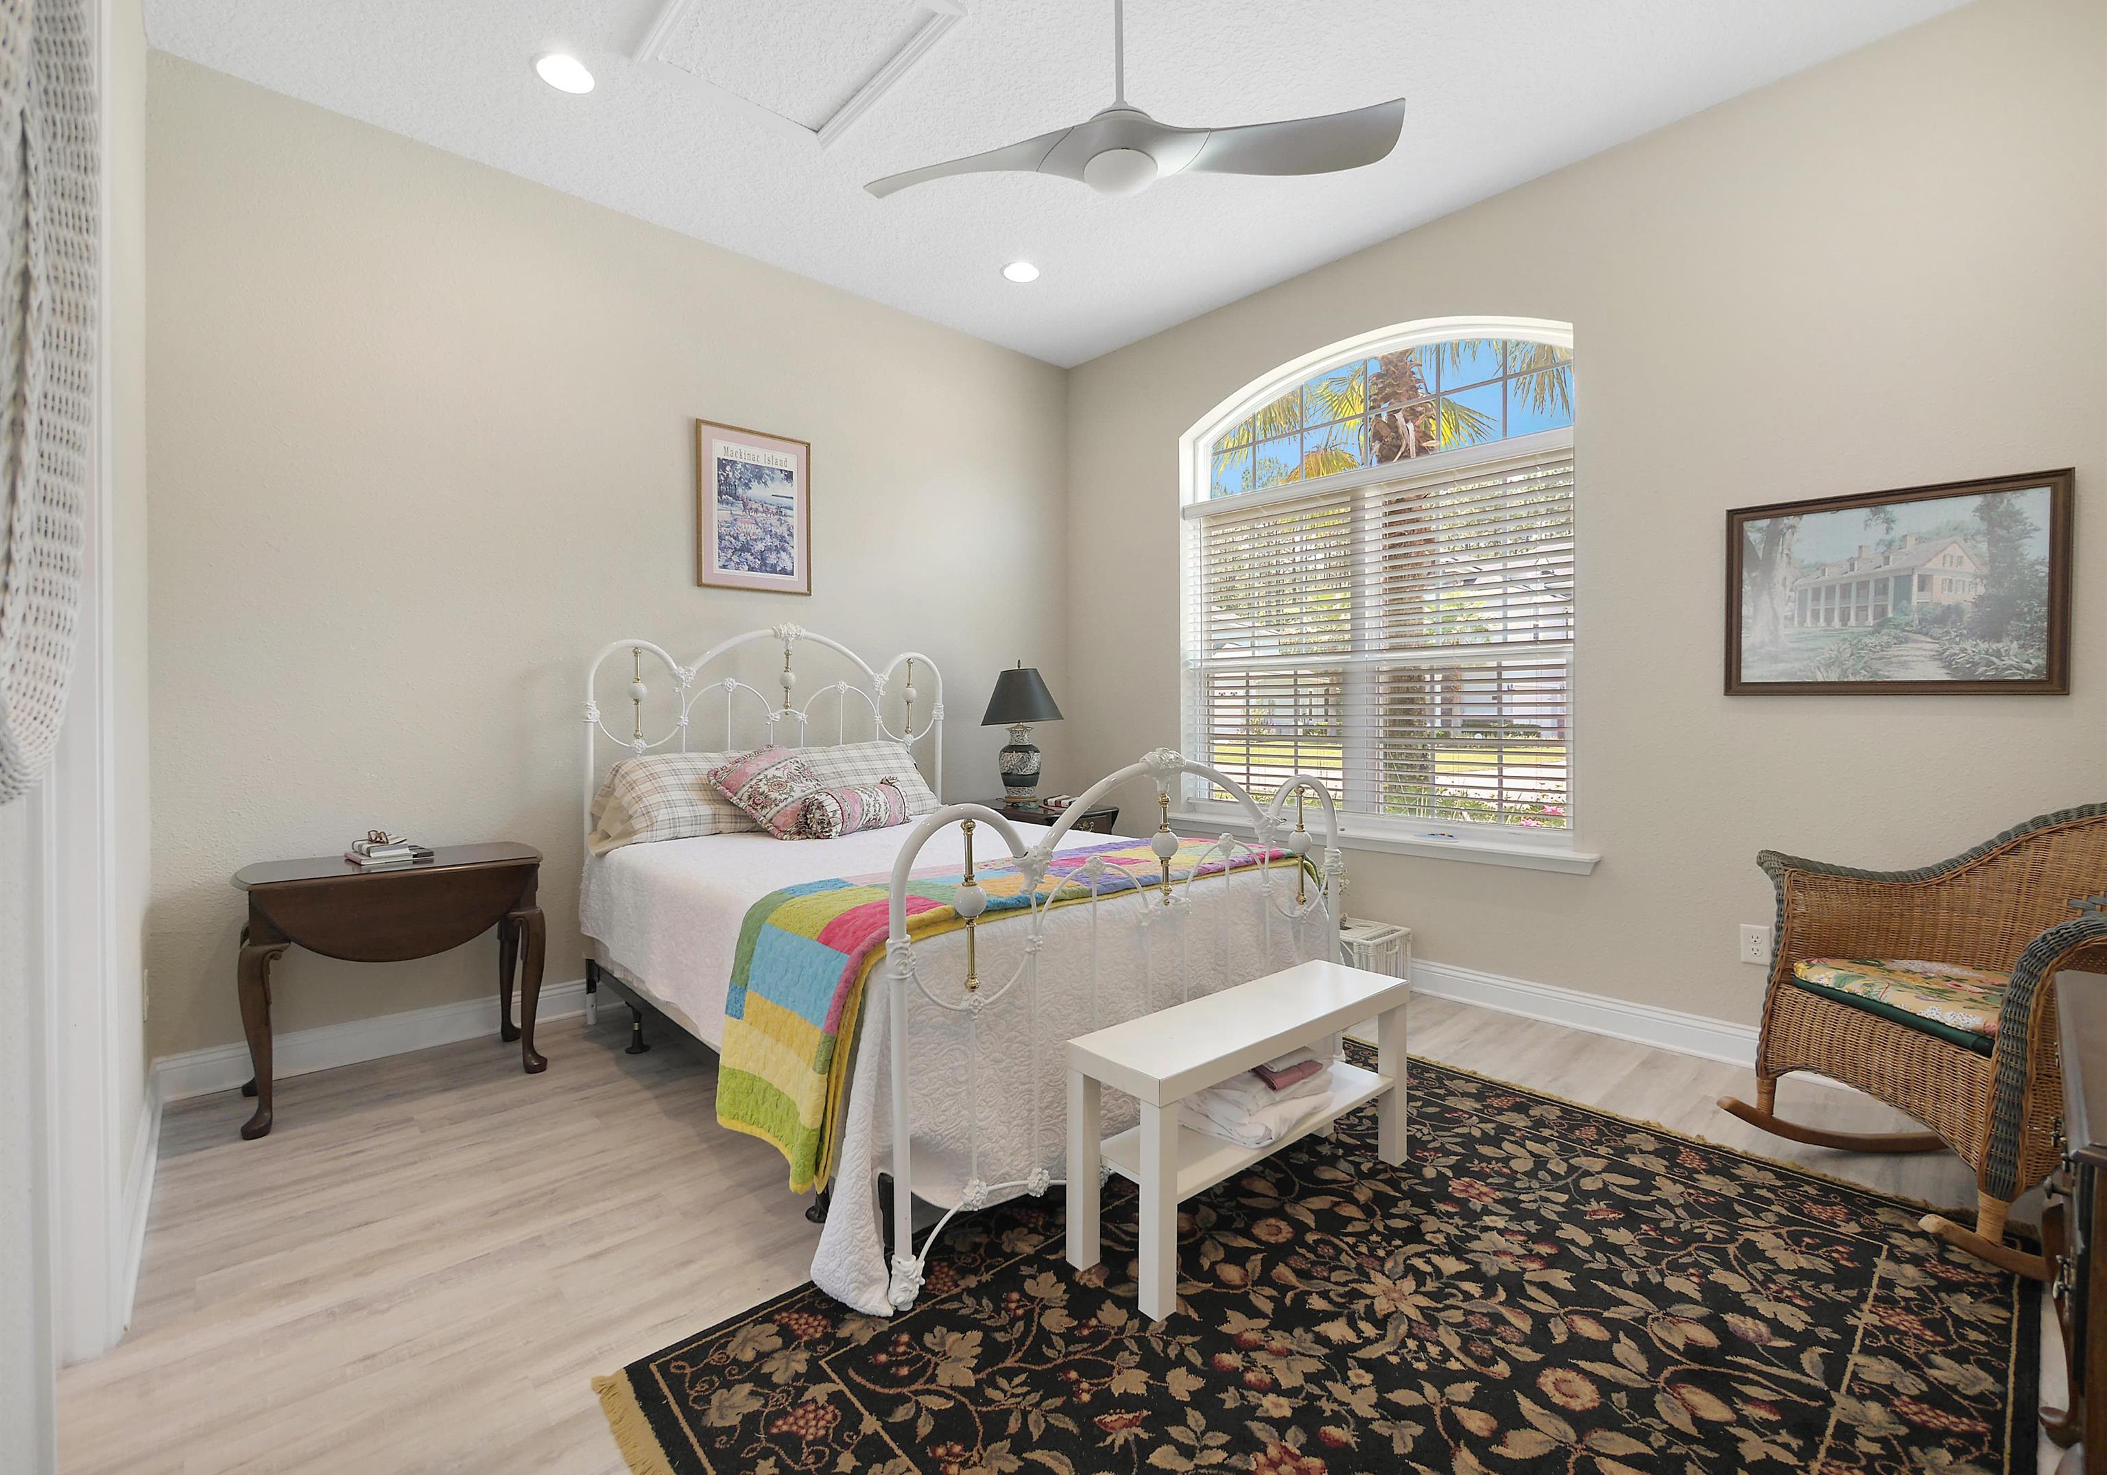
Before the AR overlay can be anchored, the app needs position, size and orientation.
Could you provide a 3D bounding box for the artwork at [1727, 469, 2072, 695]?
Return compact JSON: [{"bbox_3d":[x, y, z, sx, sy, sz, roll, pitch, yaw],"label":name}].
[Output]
[{"bbox_3d":[2.420,-0.422,2.488,0.030,0.592,0.722,-2,2,-44],"label":"artwork"}]

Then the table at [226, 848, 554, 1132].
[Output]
[{"bbox_3d":[-2.050,0.737,2.676,0.775,0.683,0.447,-2,2,-43],"label":"table"}]

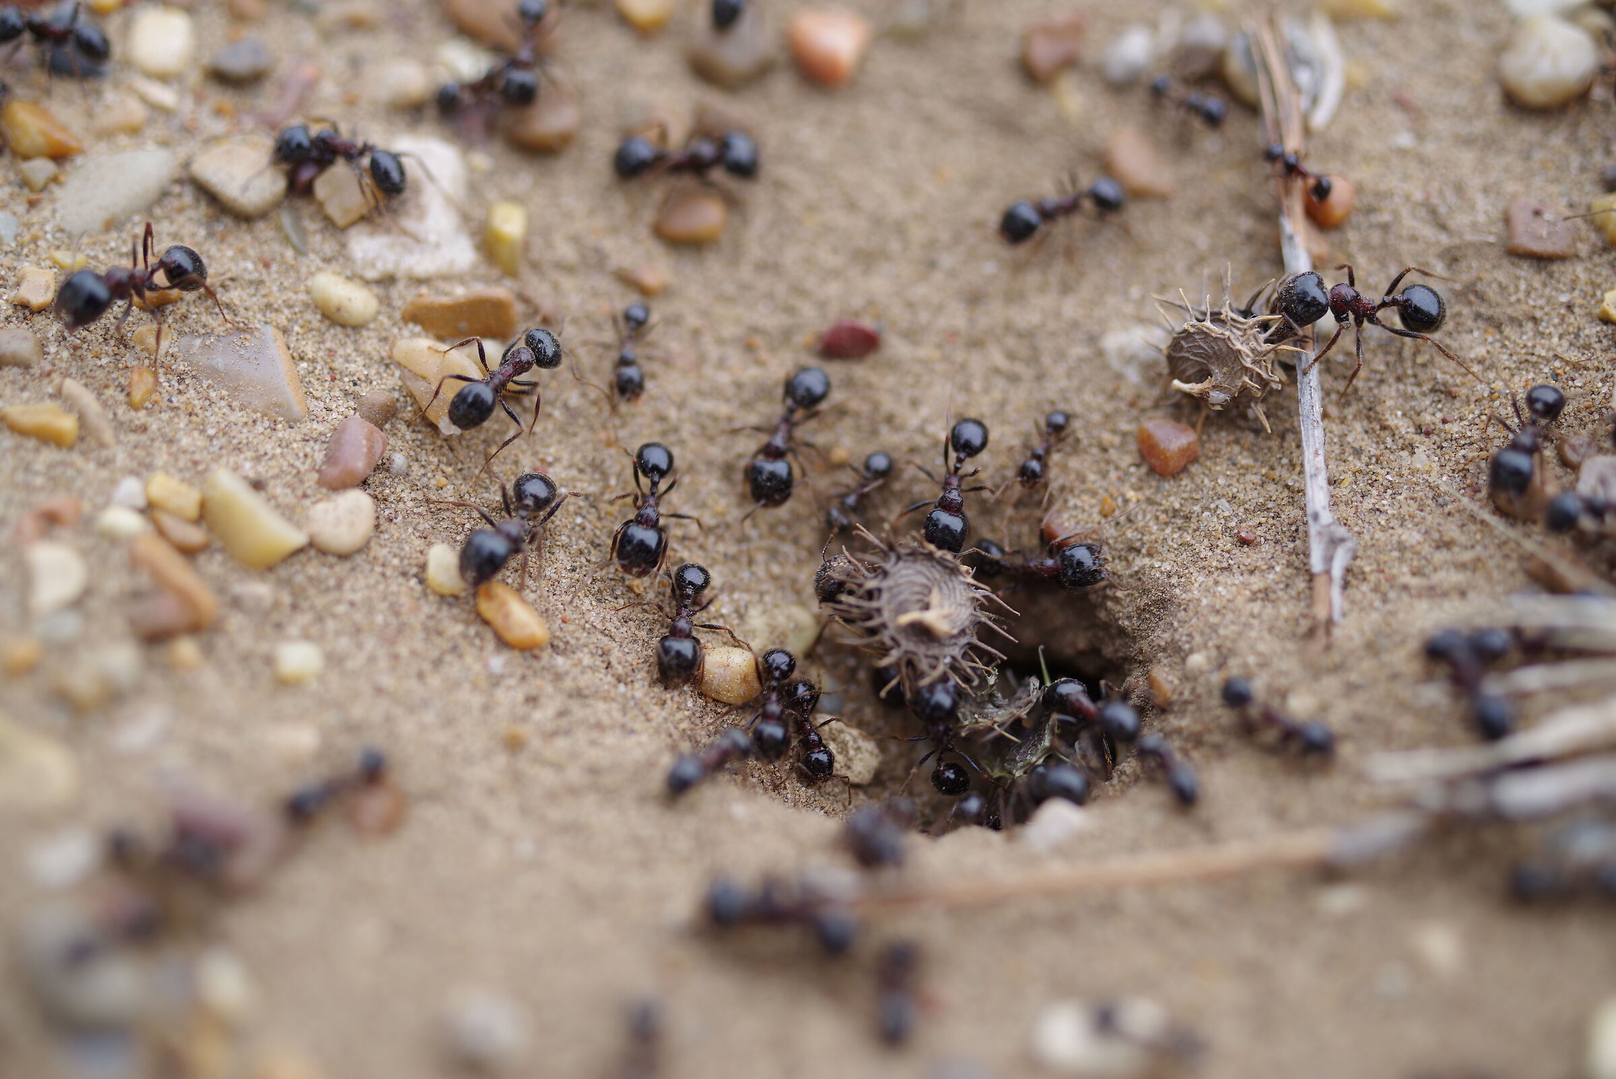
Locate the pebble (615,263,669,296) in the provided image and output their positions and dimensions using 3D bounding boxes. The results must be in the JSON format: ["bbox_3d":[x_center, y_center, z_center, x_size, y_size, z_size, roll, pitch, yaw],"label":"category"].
[{"bbox_3d":[-0.010,-0.016,0.140,0.003,0.001,0.002,8,49,8],"label":"pebble"}]

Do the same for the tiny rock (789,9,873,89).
[{"bbox_3d":[0.002,-0.033,0.151,0.005,0.004,0.005,0,43,0],"label":"tiny rock"}]

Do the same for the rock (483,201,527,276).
[{"bbox_3d":[-0.020,-0.020,0.150,0.003,0.003,0.003,0,48,0],"label":"rock"}]

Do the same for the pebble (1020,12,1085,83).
[{"bbox_3d":[0.018,-0.036,0.163,0.004,0.003,0.004,0,48,0],"label":"pebble"}]

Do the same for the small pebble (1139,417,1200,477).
[{"bbox_3d":[0.023,-0.006,0.145,0.004,0.002,0.003,0,48,0],"label":"small pebble"}]

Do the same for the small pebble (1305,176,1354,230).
[{"bbox_3d":[0.032,-0.021,0.137,0.003,0.003,0.003,0,43,0],"label":"small pebble"}]

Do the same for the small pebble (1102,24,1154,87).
[{"bbox_3d":[0.021,-0.032,0.149,0.003,0.002,0.004,32,54,26],"label":"small pebble"}]

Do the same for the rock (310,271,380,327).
[{"bbox_3d":[-0.030,-0.016,0.147,0.004,0.002,0.003,25,53,21],"label":"rock"}]

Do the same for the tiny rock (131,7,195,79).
[{"bbox_3d":[-0.043,-0.033,0.150,0.004,0.004,0.005,0,48,0],"label":"tiny rock"}]

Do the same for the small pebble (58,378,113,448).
[{"bbox_3d":[-0.043,-0.008,0.134,0.002,0.001,0.004,-17,50,-15],"label":"small pebble"}]

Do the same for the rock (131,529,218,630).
[{"bbox_3d":[-0.033,0.002,0.116,0.003,0.003,0.005,-33,56,-26],"label":"rock"}]

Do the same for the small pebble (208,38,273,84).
[{"bbox_3d":[-0.037,-0.032,0.148,0.004,0.003,0.003,0,43,0],"label":"small pebble"}]

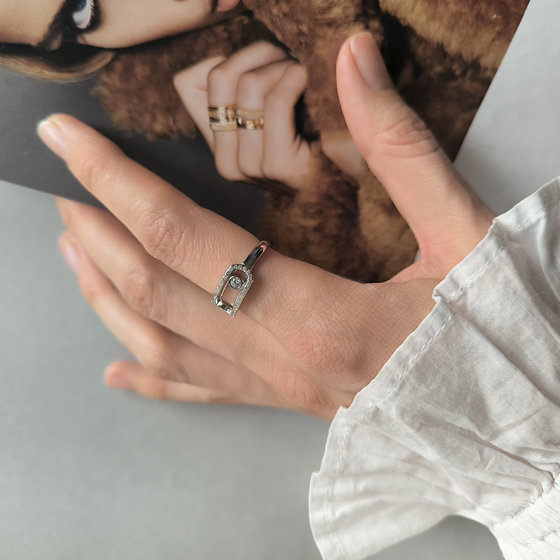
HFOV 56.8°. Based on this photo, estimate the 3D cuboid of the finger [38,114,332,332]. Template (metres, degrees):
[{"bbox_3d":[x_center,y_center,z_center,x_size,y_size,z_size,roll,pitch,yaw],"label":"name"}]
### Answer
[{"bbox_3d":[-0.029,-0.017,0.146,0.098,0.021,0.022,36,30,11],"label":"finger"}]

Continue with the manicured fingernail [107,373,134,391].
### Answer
[{"bbox_3d":[-0.058,0.037,0.187,0.010,0.008,0.003,6,38,9],"label":"manicured fingernail"}]

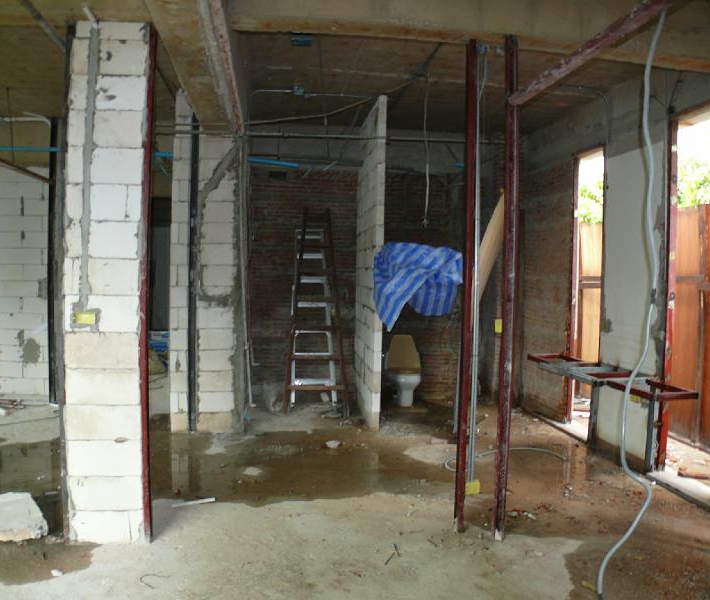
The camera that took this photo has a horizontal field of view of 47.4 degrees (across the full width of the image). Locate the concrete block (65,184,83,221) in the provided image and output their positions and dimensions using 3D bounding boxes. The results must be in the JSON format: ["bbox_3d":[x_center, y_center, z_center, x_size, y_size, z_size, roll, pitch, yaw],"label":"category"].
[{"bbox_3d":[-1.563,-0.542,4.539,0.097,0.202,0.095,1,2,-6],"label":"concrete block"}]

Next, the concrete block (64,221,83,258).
[{"bbox_3d":[-1.569,-0.337,4.546,0.100,0.208,0.095,1,2,-6],"label":"concrete block"}]

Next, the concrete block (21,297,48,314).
[{"bbox_3d":[-3.988,0.067,10.107,0.318,0.212,0.095,1,2,-6],"label":"concrete block"}]

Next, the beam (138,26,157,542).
[{"bbox_3d":[-1.166,-0.062,4.582,0.050,2.925,0.080,1,2,-6],"label":"beam"}]

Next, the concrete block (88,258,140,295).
[{"bbox_3d":[-1.346,-0.128,4.543,0.280,0.200,0.090,1,2,-5],"label":"concrete block"}]

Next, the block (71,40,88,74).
[{"bbox_3d":[-1.511,-1.337,4.484,0.085,0.200,0.090,1,2,-5],"label":"block"}]

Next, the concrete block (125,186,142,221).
[{"bbox_3d":[-1.228,-0.540,4.540,0.084,0.200,0.090,1,2,-5],"label":"concrete block"}]

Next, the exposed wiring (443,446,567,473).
[{"bbox_3d":[1.214,1.343,6.951,1.191,0.040,0.538,0,2,-26],"label":"exposed wiring"}]

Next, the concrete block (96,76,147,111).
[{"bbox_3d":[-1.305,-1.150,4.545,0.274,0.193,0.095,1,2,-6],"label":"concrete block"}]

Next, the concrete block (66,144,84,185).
[{"bbox_3d":[-1.547,-0.744,4.502,0.091,0.200,0.090,1,2,-5],"label":"concrete block"}]

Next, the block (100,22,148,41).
[{"bbox_3d":[-1.281,-1.482,4.501,0.256,0.095,0.090,1,2,-5],"label":"block"}]

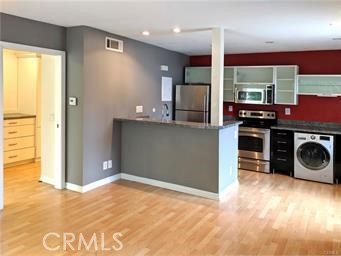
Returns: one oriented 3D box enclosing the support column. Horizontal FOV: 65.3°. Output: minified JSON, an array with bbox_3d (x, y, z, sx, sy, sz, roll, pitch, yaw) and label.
[{"bbox_3d":[0.666,-0.716,3.755,0.120,1.333,0.125,5,8,30],"label":"support column"}]

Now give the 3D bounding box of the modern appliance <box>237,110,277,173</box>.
[{"bbox_3d":[1.751,0.262,5.610,0.765,1.170,0.685,5,8,30],"label":"modern appliance"}]

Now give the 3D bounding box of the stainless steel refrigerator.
[{"bbox_3d":[0.635,-0.099,6.118,0.785,1.703,0.798,5,8,30],"label":"stainless steel refrigerator"}]

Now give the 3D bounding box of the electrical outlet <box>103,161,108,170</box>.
[{"bbox_3d":[-1.042,0.614,4.296,0.012,0.125,0.082,5,8,30],"label":"electrical outlet"}]

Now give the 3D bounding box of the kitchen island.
[{"bbox_3d":[0.118,0.405,4.437,1.847,1.085,1.044,5,8,30],"label":"kitchen island"}]

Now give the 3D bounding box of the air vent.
[{"bbox_3d":[-0.875,-1.319,4.250,0.025,0.200,0.410,5,8,30],"label":"air vent"}]

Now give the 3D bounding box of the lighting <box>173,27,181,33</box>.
[{"bbox_3d":[0.091,-1.417,3.848,0.130,0.035,0.130,1,7,0],"label":"lighting"}]

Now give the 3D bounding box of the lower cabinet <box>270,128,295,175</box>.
[{"bbox_3d":[2.289,0.453,5.357,0.435,0.880,0.620,5,8,30],"label":"lower cabinet"}]

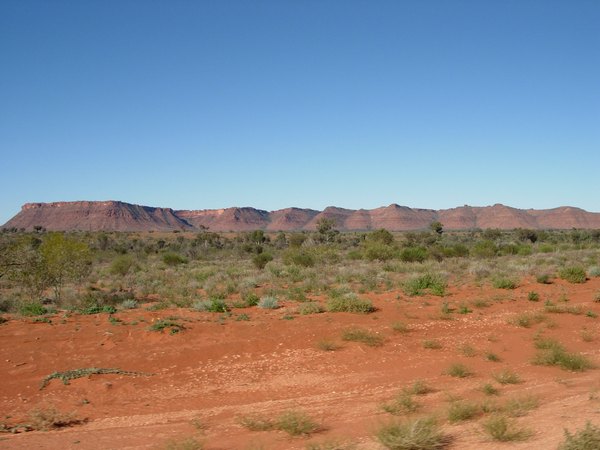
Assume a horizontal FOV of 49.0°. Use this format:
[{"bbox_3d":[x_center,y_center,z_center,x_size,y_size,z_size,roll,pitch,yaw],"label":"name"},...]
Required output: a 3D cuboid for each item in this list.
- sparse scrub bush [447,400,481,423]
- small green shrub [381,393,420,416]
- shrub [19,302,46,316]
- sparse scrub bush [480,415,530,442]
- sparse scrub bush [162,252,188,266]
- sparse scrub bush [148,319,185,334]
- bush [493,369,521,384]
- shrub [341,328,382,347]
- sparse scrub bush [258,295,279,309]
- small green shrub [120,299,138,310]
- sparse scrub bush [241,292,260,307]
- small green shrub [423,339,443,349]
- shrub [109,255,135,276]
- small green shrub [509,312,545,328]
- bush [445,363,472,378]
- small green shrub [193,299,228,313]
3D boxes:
[{"bbox_3d":[1.638,1.868,6.601,0.331,0.195,0.281,0,-1,14],"label":"sparse scrub bush"},{"bbox_3d":[1.041,1.859,6.826,0.410,0.218,0.348,0,-1,9],"label":"small green shrub"},{"bbox_3d":[-6.000,1.872,14.780,0.582,0.347,0.495,0,-1,-22],"label":"shrub"},{"bbox_3d":[1.872,1.854,6.009,0.435,0.210,0.370,0,-1,17],"label":"sparse scrub bush"},{"bbox_3d":[-6.919,1.917,36.608,1.445,0.722,1.301,0,0,-11],"label":"sparse scrub bush"},{"bbox_3d":[-2.283,1.756,11.305,0.635,0.191,0.540,0,0,0],"label":"sparse scrub bush"},{"bbox_3d":[2.373,1.729,7.534,0.320,0.152,0.256,0,0,0],"label":"bush"},{"bbox_3d":[1.094,1.954,11.529,0.735,0.268,0.551,0,0,5],"label":"shrub"},{"bbox_3d":[-0.704,1.736,14.821,0.461,0.278,0.369,0,0,0],"label":"sparse scrub bush"},{"bbox_3d":[-4.277,1.990,16.524,0.452,0.270,0.406,0,0,-15],"label":"small green shrub"},{"bbox_3d":[-1.281,1.963,17.393,0.475,0.338,0.428,0,0,-4],"label":"sparse scrub bush"},{"bbox_3d":[1.959,1.755,9.742,0.296,0.138,0.237,0,0,0],"label":"small green shrub"},{"bbox_3d":[-7.548,1.712,27.864,1.062,0.927,0.902,0,-1,-15],"label":"shrub"},{"bbox_3d":[4.672,1.959,13.589,0.702,0.288,0.562,0,0,19],"label":"small green shrub"},{"bbox_3d":[2.159,1.976,9.002,0.369,0.184,0.332,0,0,13],"label":"bush"},{"bbox_3d":[-2.111,1.898,15.544,0.842,0.311,0.716,0,-1,-8],"label":"small green shrub"}]

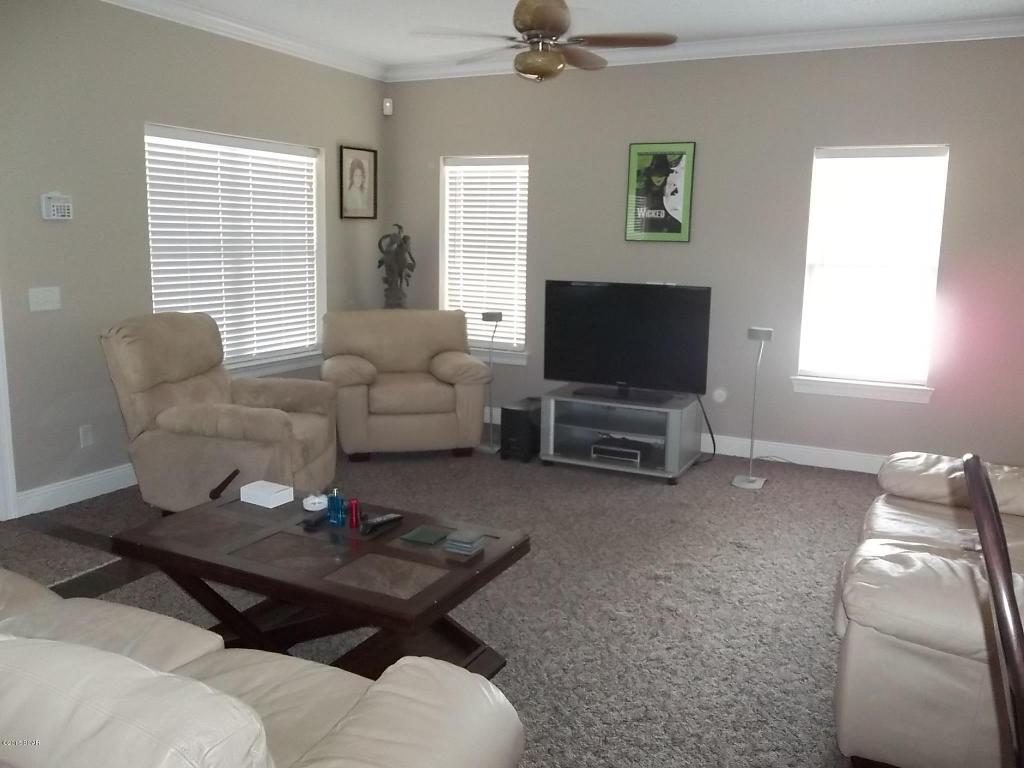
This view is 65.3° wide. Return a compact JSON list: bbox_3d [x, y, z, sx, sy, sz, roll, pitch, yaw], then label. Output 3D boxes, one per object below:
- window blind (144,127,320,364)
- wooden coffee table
[{"bbox_3d":[-1.760,-0.862,5.278,0.068,1.462,1.460,6,12,24],"label":"window blind"},{"bbox_3d":[-0.686,0.777,2.928,1.326,0.458,0.702,6,12,24],"label":"wooden coffee table"}]

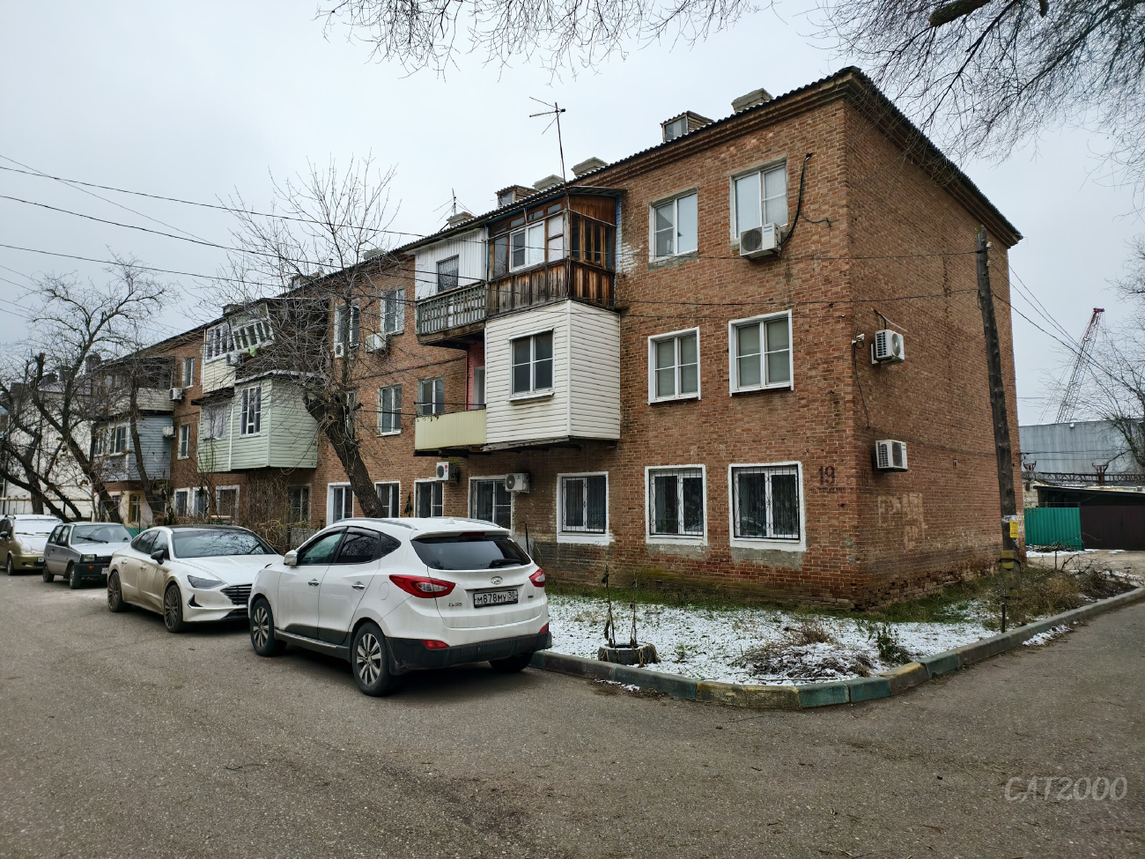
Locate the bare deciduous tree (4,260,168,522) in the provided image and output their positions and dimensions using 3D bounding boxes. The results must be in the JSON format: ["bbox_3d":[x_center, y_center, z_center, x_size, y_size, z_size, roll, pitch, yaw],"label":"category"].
[{"bbox_3d":[-15.031,-0.594,23.500,4.900,9.100,4.500,4,-7,-33],"label":"bare deciduous tree"}]

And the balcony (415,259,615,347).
[{"bbox_3d":[-1.625,-3.050,19.439,5.800,1.090,1.500,-6,-8,43],"label":"balcony"}]

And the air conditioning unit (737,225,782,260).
[{"bbox_3d":[3.715,-3.706,15.036,0.738,0.473,0.285,-5,-8,43],"label":"air conditioning unit"}]

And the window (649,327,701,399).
[{"bbox_3d":[2.244,-1.345,16.592,1.340,1.545,0.150,-5,-8,43],"label":"window"}]

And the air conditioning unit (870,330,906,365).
[{"bbox_3d":[6.100,-1.585,14.600,0.280,0.505,0.720,-5,-8,43],"label":"air conditioning unit"}]

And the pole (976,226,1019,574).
[{"bbox_3d":[7.841,-0.391,14.068,0.290,7.009,0.290,-7,-8,43],"label":"pole"}]

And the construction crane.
[{"bbox_3d":[62.049,-2.012,94.983,10.000,27.000,3.500,-4,-7,33],"label":"construction crane"}]

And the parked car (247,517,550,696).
[{"bbox_3d":[-2.207,1.876,8.902,1.820,1.665,4.410,5,-8,-43],"label":"parked car"}]

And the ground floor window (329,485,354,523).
[{"bbox_3d":[-7.786,2.564,25.745,1.460,1.420,0.150,-6,-8,43],"label":"ground floor window"}]

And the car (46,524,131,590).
[{"bbox_3d":[-11.165,2.892,17.805,3.200,1.400,1.420,-6,-8,43],"label":"car"}]

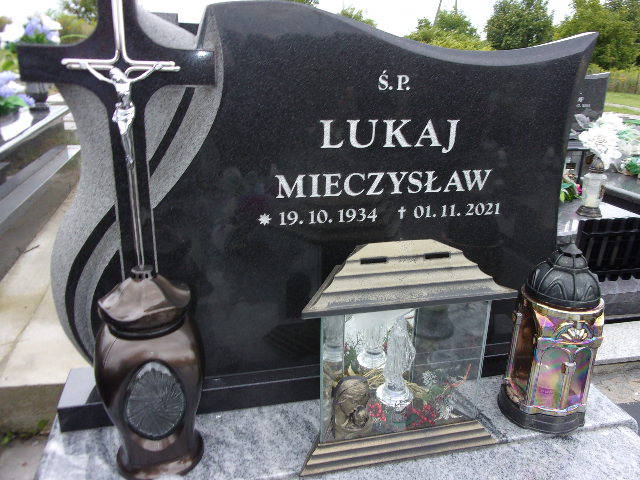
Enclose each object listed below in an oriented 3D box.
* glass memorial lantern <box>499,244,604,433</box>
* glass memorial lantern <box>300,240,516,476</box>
[{"bbox_3d":[0.407,0.159,0.906,0.149,0.314,0.149,0,18,-3],"label":"glass memorial lantern"},{"bbox_3d":[0.117,0.161,0.848,0.334,0.341,0.167,-4,19,-13],"label":"glass memorial lantern"}]

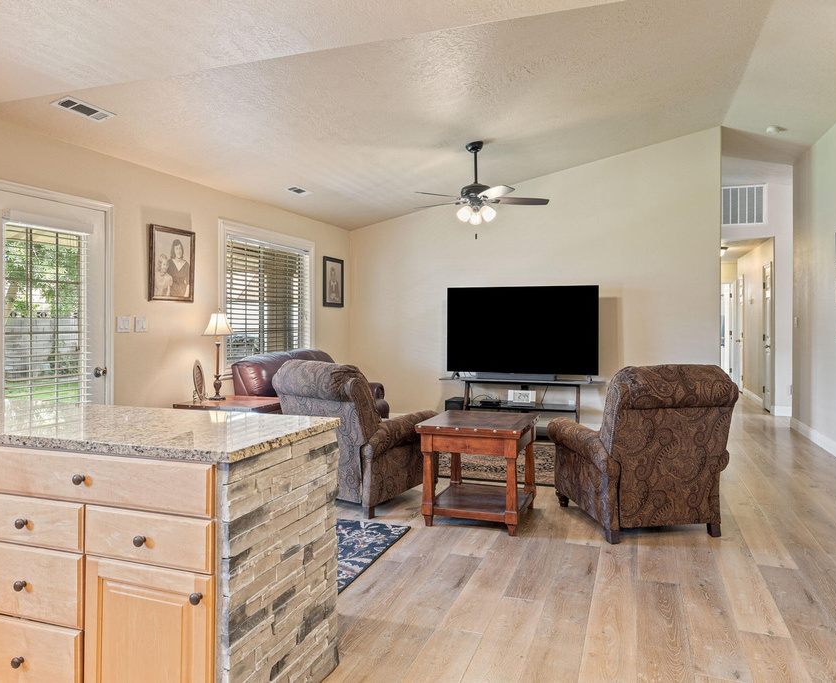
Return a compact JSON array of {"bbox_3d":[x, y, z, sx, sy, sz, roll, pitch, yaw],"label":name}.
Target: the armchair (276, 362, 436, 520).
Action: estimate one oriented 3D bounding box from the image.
[{"bbox_3d":[-0.435,0.617,4.534,0.860,1.020,0.950,1,2,28],"label":"armchair"}]

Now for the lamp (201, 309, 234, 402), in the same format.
[{"bbox_3d":[-1.715,0.101,5.380,0.280,0.770,0.280,0,1,0],"label":"lamp"}]

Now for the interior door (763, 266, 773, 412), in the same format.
[{"bbox_3d":[5.021,-0.013,8.963,0.050,2.030,0.660,0,2,19],"label":"interior door"}]

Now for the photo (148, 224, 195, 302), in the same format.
[{"bbox_3d":[-1.963,-0.609,5.015,0.030,0.590,0.510,0,2,19],"label":"photo"}]

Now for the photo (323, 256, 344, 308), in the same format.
[{"bbox_3d":[-1.022,-0.716,7.677,0.030,0.590,0.530,0,2,19],"label":"photo"}]

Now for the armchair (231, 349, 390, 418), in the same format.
[{"bbox_3d":[-0.978,0.591,6.232,0.950,0.970,1.620,1,2,19],"label":"armchair"}]

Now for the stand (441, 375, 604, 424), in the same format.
[{"bbox_3d":[1.146,0.746,6.895,1.760,0.635,0.450,0,2,19],"label":"stand"}]

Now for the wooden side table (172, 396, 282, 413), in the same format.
[{"bbox_3d":[-1.460,0.804,5.075,0.715,0.634,0.655,0,2,19],"label":"wooden side table"}]

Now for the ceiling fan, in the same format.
[{"bbox_3d":[0.543,-1.429,5.660,1.280,0.760,1.280,0,2,19],"label":"ceiling fan"}]

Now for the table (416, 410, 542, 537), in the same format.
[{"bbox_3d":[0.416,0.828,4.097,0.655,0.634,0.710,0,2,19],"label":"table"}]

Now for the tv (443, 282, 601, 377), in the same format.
[{"bbox_3d":[1.141,-0.126,6.964,1.670,0.960,0.070,1,2,19],"label":"tv"}]

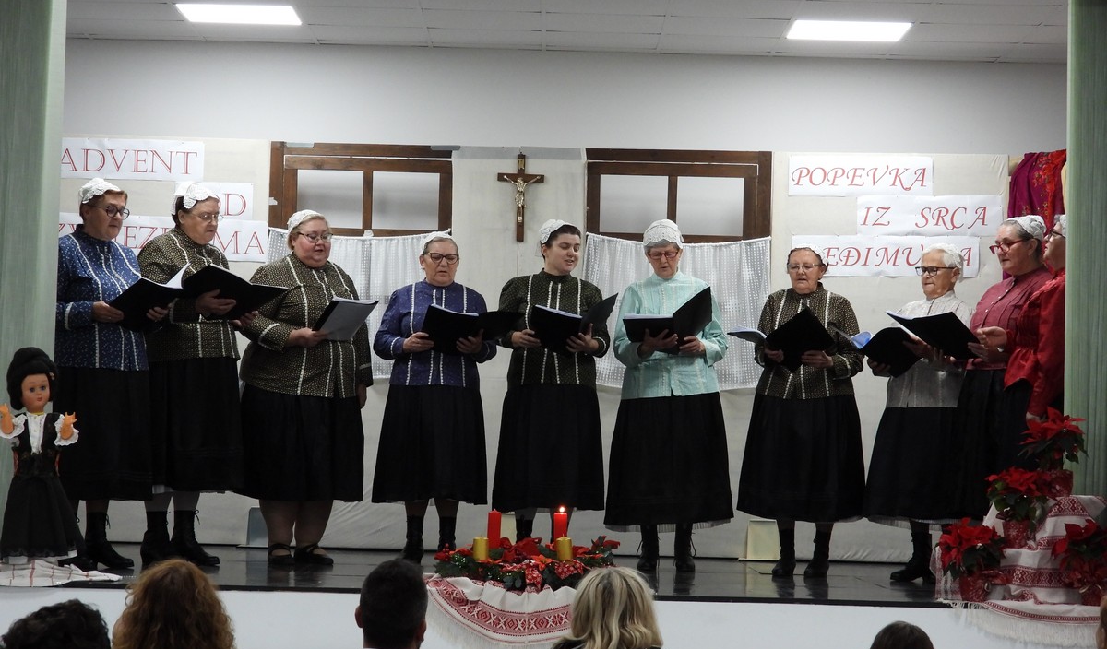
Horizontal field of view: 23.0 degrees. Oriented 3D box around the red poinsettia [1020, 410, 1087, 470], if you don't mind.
[{"bbox_3d":[2.136,0.490,11.600,0.285,0.270,0.280,2,-2,0],"label":"red poinsettia"}]

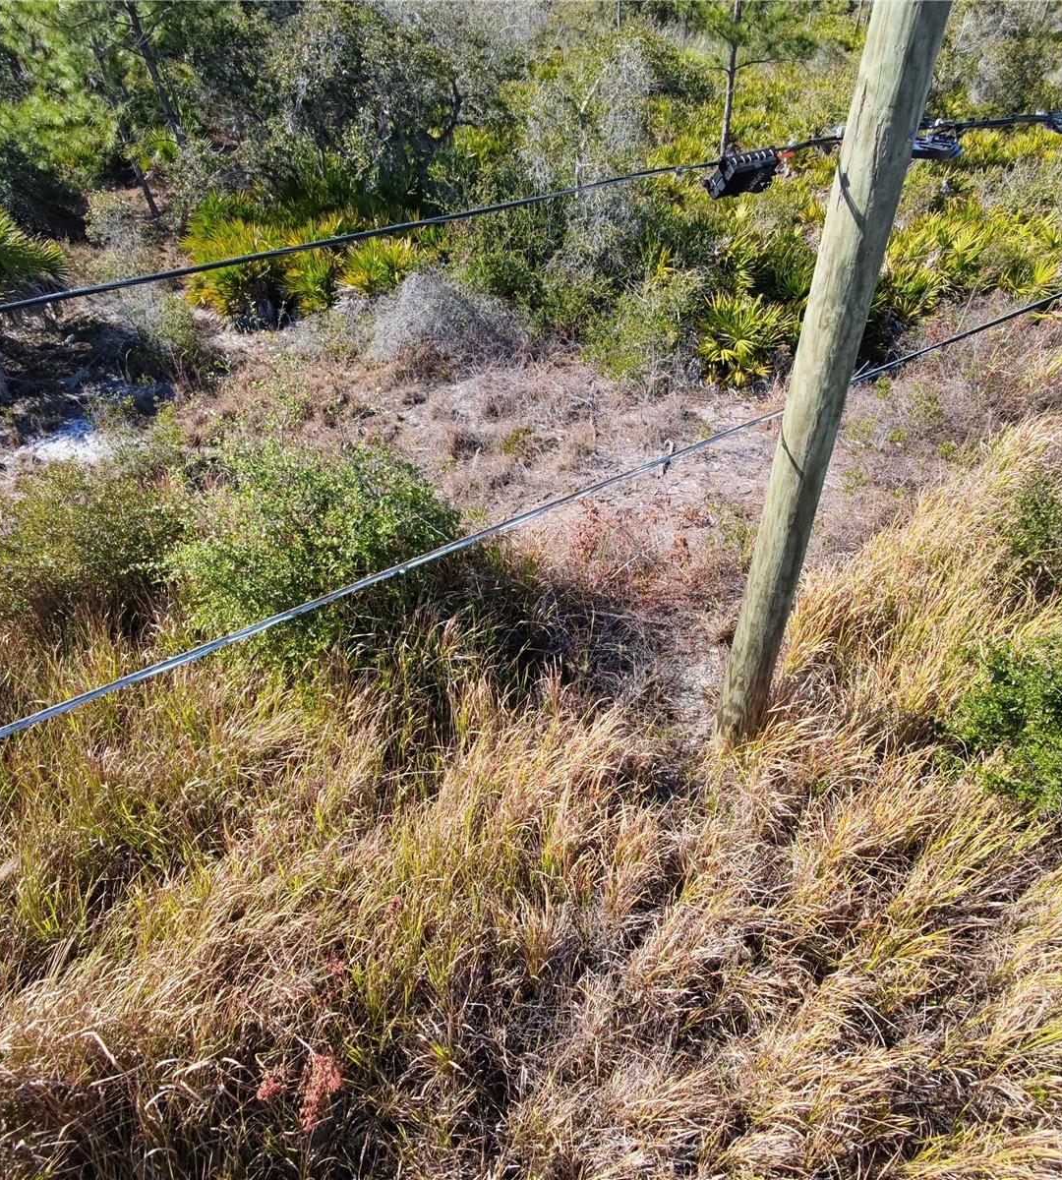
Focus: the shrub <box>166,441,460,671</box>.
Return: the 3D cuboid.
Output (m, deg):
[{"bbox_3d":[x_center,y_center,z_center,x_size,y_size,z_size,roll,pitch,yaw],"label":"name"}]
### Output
[{"bbox_3d":[-1.690,-0.230,5.850,2.200,1.550,2.000,-1,39,0],"label":"shrub"}]

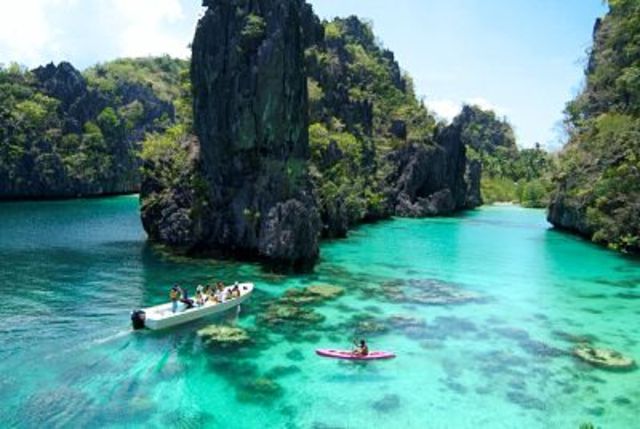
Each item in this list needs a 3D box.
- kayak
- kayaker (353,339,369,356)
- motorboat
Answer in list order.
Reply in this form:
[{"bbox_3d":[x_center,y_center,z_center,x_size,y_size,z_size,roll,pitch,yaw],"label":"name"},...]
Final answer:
[{"bbox_3d":[1.800,7.009,24.236,3.950,0.340,0.700,1,6,6],"label":"kayak"},{"bbox_3d":[2.040,6.668,24.130,0.820,0.820,0.520,1,6,6],"label":"kayaker"},{"bbox_3d":[-7.850,5.851,31.254,8.000,1.500,2.150,-5,8,-42],"label":"motorboat"}]

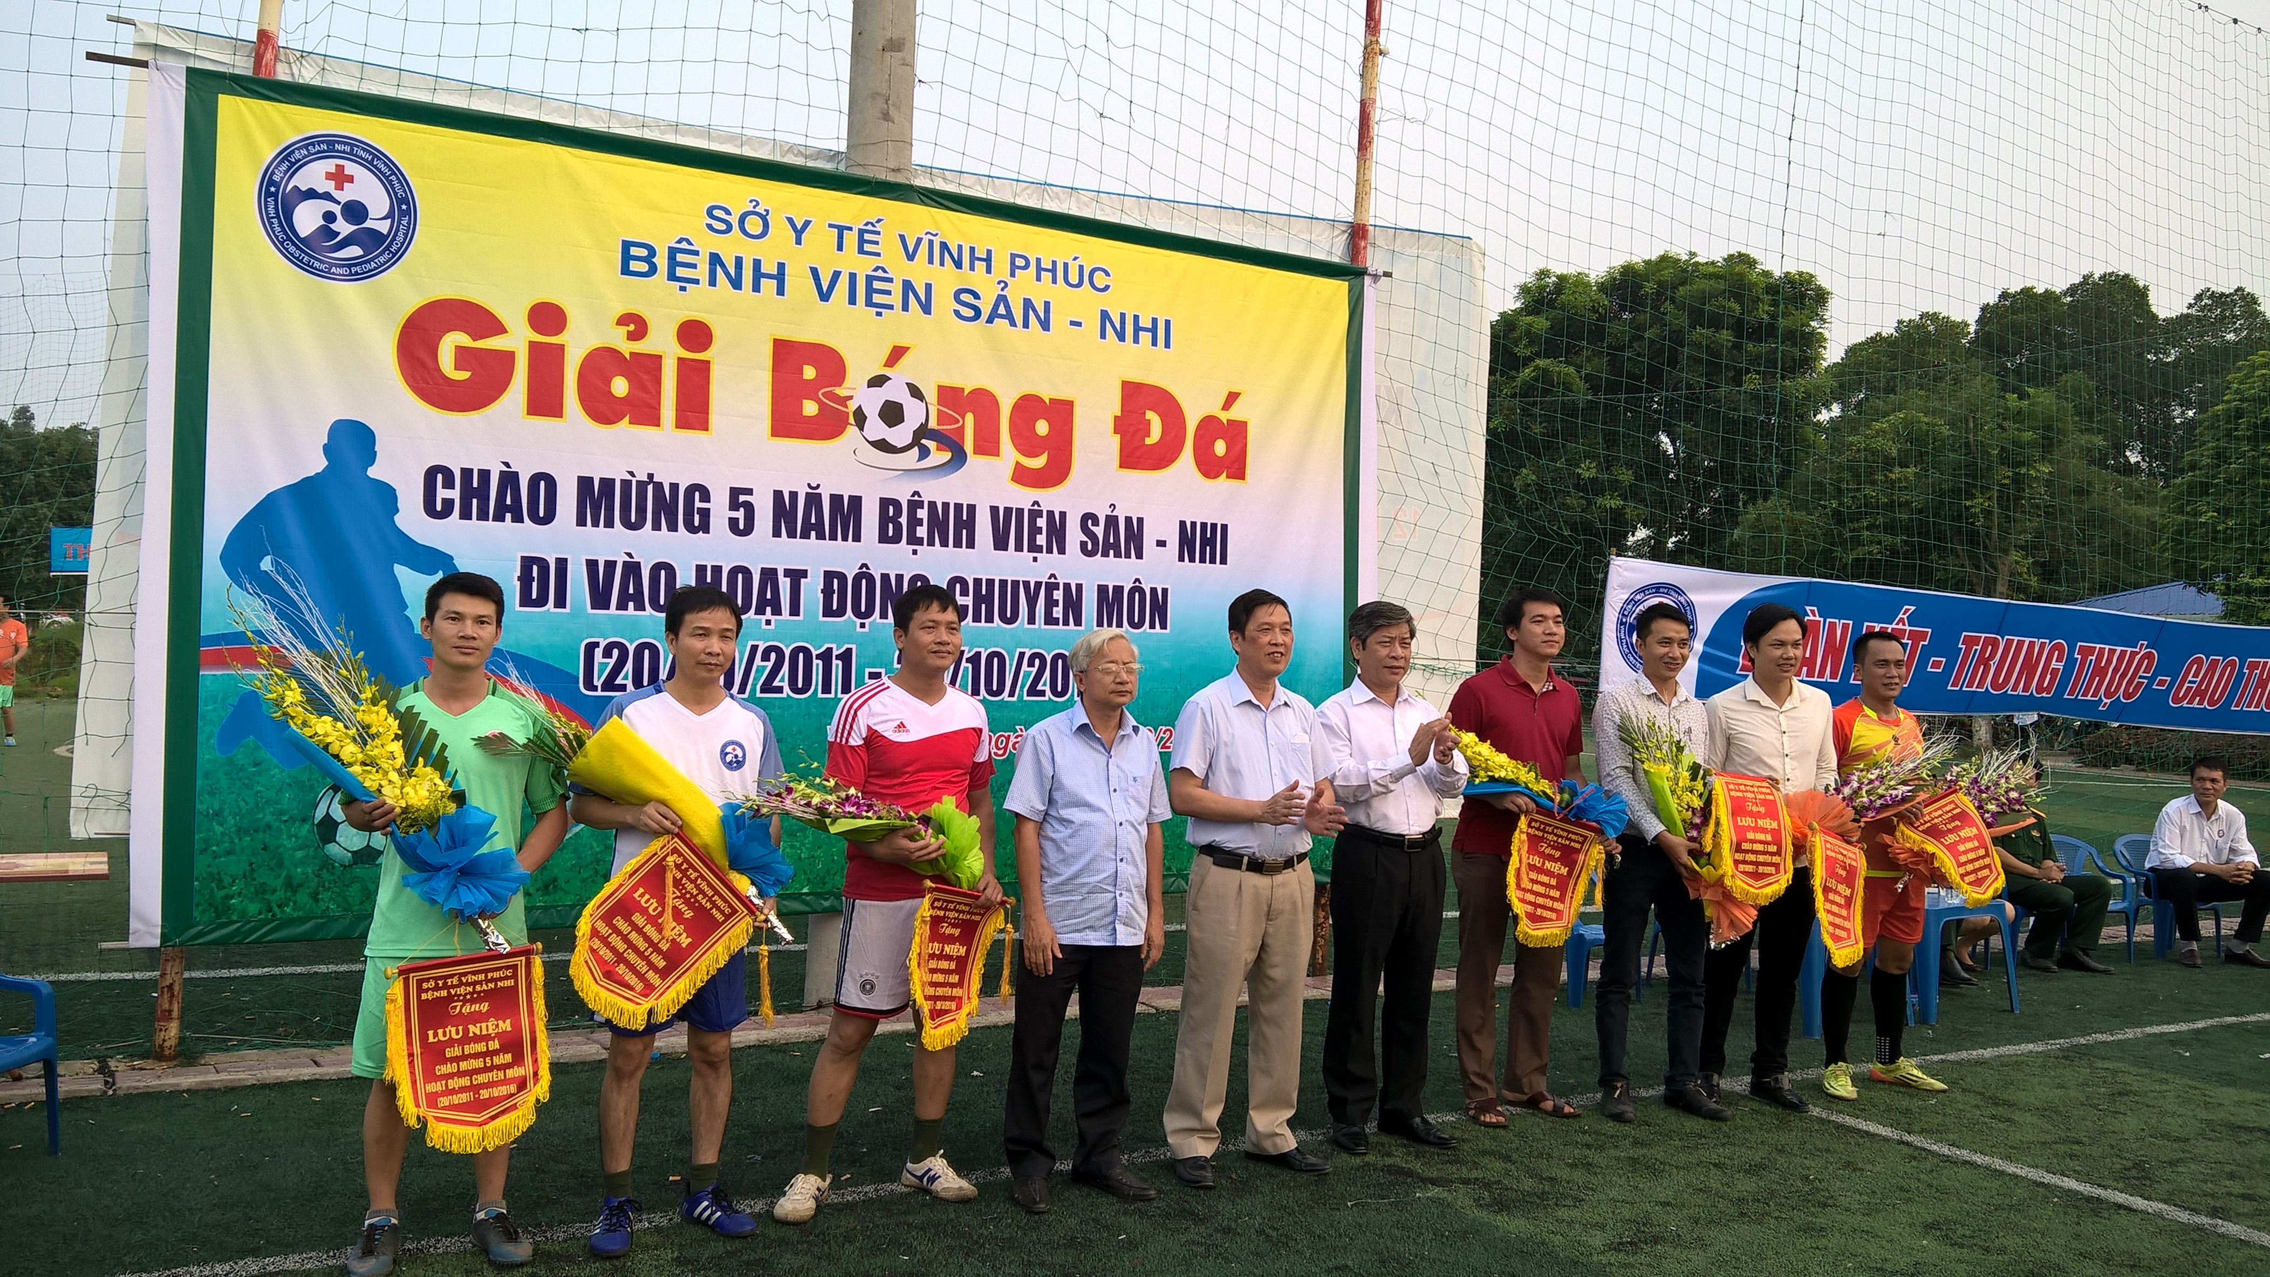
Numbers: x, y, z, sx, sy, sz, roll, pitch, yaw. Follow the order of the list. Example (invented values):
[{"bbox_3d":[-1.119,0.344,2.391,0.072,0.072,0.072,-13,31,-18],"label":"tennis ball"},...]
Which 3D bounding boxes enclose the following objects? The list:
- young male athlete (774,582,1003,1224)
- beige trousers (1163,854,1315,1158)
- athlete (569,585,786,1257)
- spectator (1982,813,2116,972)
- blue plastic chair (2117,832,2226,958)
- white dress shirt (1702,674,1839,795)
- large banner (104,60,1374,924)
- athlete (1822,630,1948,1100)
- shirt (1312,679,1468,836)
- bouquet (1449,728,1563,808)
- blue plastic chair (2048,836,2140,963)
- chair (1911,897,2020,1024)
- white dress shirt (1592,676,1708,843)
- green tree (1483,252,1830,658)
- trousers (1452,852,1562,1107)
[{"bbox_3d":[-0.670,0.690,4.920,0.600,1.680,0.420,2,0,-25],"label":"young male athlete"},{"bbox_3d":[0.310,1.065,5.296,0.430,0.920,0.310,3,-1,-25],"label":"beige trousers"},{"bbox_3d":[-1.156,0.666,4.570,0.540,1.640,0.450,3,-1,-27],"label":"athlete"},{"bbox_3d":[5.025,1.208,10.107,0.530,1.200,0.750,3,-1,-20],"label":"spectator"},{"bbox_3d":[6.135,1.507,10.684,0.540,0.720,0.520,3,-1,-18],"label":"blue plastic chair"},{"bbox_3d":[2.300,0.452,6.494,0.500,0.650,0.320,2,-1,-6],"label":"white dress shirt"},{"bbox_3d":[-1.115,-0.377,7.370,5.100,2.970,0.080,2,0,-30],"label":"large banner"},{"bbox_3d":[2.855,0.829,6.830,0.520,1.700,0.450,3,-1,-13],"label":"athlete"},{"bbox_3d":[0.810,0.376,5.690,0.480,0.520,0.360,2,0,-22],"label":"shirt"},{"bbox_3d":[1.220,0.425,5.850,0.460,0.200,0.180,36,-11,-16],"label":"bouquet"},{"bbox_3d":[5.030,1.400,9.840,0.520,0.690,0.510,2,0,-19],"label":"blue plastic chair"},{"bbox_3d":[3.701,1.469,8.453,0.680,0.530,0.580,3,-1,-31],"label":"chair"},{"bbox_3d":[1.765,0.415,6.180,0.460,0.570,0.330,2,0,-22],"label":"white dress shirt"},{"bbox_3d":[14.482,-4.125,50.082,10.500,13.600,10.000,3,-1,-20],"label":"green tree"},{"bbox_3d":[1.257,1.100,6.080,0.400,0.920,0.270,2,0,-22],"label":"trousers"}]

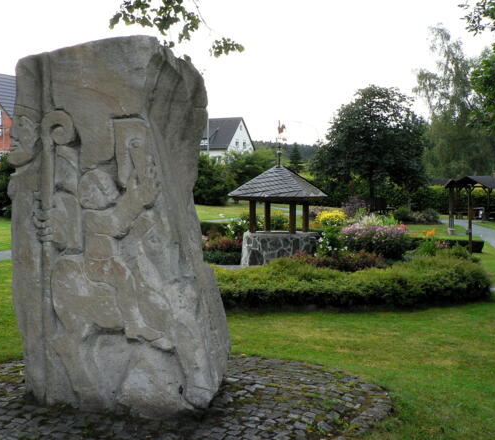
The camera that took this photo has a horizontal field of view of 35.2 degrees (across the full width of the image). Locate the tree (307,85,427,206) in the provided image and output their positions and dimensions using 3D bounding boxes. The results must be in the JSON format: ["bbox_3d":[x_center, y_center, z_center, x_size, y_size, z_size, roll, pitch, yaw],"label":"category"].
[{"bbox_3d":[8.068,-4.734,52.000,7.700,8.600,7.600,0,2,0],"label":"tree"}]

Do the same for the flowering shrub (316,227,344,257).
[{"bbox_3d":[1.958,0.566,18.400,0.670,0.820,0.680,0,2,0],"label":"flowering shrub"}]

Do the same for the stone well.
[{"bbox_3d":[0.767,0.707,18.700,1.870,0.830,1.870,0,2,0],"label":"stone well"}]

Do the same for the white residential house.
[{"bbox_3d":[-6.220,-12.359,126.000,11.500,8.200,10.200,1,2,25],"label":"white residential house"}]

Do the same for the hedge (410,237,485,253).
[{"bbox_3d":[6.129,0.751,23.900,2.300,0.450,0.950,0,2,0],"label":"hedge"}]

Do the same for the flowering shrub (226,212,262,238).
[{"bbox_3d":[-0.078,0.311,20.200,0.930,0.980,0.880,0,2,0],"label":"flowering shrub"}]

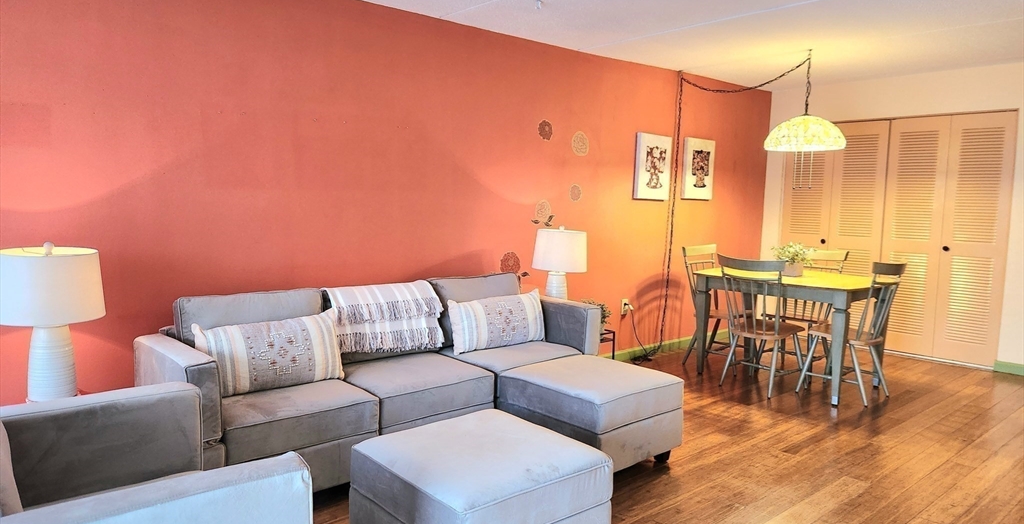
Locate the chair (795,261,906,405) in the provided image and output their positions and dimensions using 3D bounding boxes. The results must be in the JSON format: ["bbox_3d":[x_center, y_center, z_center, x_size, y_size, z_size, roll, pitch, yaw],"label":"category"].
[{"bbox_3d":[2.265,0.448,4.543,0.480,0.930,0.540,-4,7,-42],"label":"chair"}]

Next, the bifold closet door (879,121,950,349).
[{"bbox_3d":[3.439,-0.216,5.836,0.040,2.001,0.456,-4,7,-42],"label":"bifold closet door"}]

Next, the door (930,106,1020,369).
[{"bbox_3d":[3.736,-0.177,5.511,0.040,2.010,0.450,-4,7,-42],"label":"door"}]

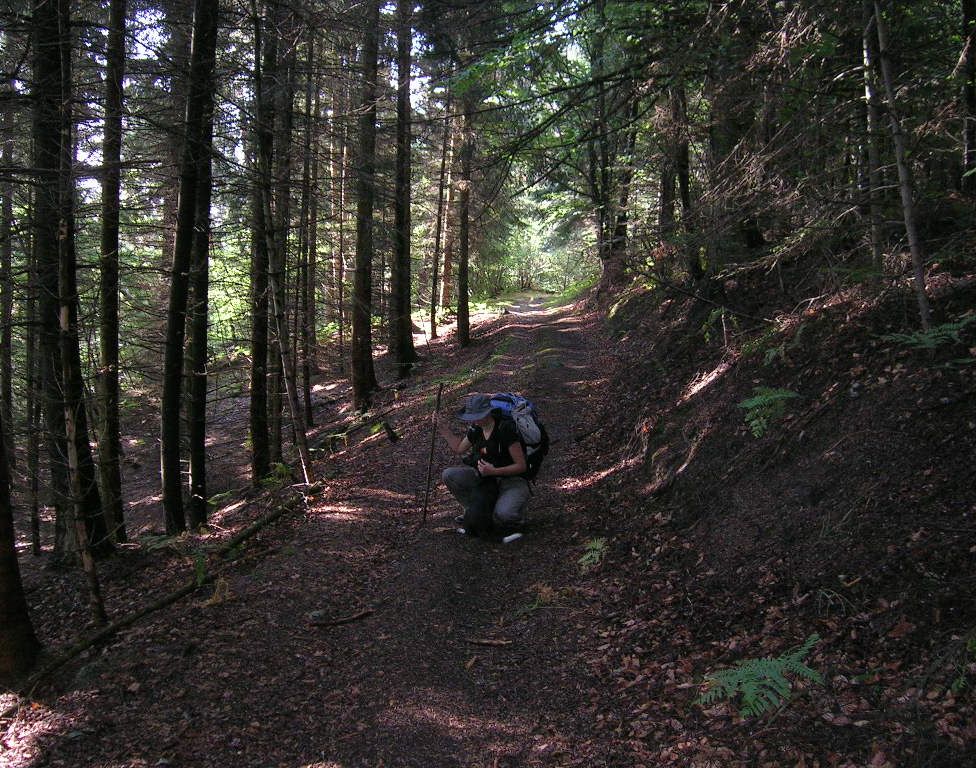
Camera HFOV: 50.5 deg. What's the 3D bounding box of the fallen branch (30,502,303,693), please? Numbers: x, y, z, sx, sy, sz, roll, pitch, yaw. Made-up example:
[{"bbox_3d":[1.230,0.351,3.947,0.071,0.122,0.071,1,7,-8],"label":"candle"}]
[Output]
[{"bbox_3d":[-1.759,1.126,6.500,0.180,0.140,4.230,0,4,5],"label":"fallen branch"}]

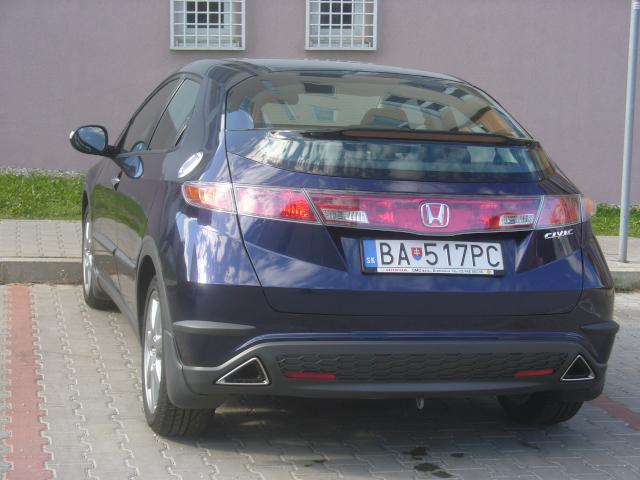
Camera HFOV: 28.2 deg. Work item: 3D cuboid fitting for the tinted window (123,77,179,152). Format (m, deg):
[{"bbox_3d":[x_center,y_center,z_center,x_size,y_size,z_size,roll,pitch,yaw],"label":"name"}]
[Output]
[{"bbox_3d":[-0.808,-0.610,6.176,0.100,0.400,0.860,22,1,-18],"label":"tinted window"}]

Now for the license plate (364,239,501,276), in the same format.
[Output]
[{"bbox_3d":[0.400,0.061,4.473,0.525,0.120,0.030,1,-21,-16],"label":"license plate"}]

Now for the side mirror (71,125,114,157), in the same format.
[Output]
[{"bbox_3d":[-1.181,-0.506,6.599,0.230,0.170,0.130,1,7,-16],"label":"side mirror"}]

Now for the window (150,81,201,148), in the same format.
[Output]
[{"bbox_3d":[-0.591,-0.523,5.411,0.100,0.370,0.820,22,1,-18],"label":"window"}]

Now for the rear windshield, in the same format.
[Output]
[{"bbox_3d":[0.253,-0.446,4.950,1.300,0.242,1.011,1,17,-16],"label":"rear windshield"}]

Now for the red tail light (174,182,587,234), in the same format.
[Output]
[{"bbox_3d":[0.336,-0.114,4.598,1.560,0.170,0.400,1,7,-16],"label":"red tail light"}]

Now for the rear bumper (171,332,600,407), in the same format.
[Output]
[{"bbox_3d":[0.334,0.458,4.604,1.700,0.310,0.400,1,7,-16],"label":"rear bumper"}]

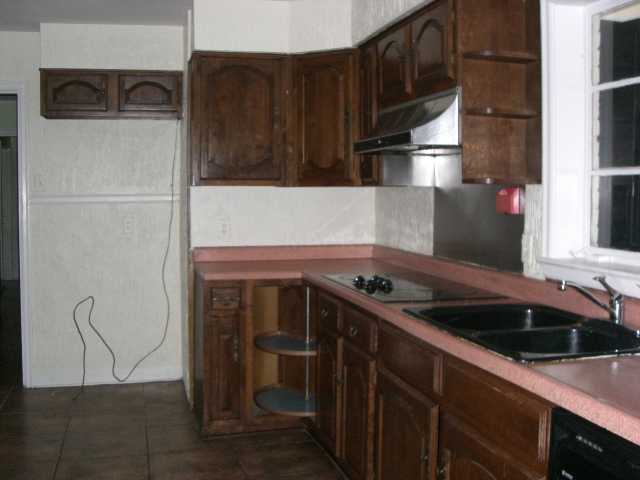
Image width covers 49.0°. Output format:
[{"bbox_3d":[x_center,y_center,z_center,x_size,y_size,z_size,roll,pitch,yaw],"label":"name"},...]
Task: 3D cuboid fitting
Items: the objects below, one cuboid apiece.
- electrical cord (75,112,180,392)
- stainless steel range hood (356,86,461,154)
[{"bbox_3d":[-1.301,0.098,4.745,0.734,1.809,0.205,-1,4,-16],"label":"electrical cord"},{"bbox_3d":[0.515,-0.497,3.062,0.521,0.210,0.774,-1,4,-16],"label":"stainless steel range hood"}]

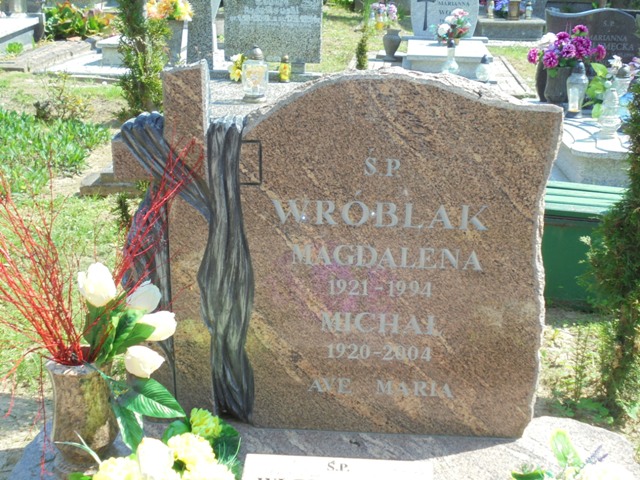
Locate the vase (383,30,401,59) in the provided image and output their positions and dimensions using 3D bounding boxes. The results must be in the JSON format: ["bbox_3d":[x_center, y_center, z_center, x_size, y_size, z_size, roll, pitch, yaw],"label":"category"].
[{"bbox_3d":[0.743,-2.017,8.200,0.185,0.330,0.185,2,21,0],"label":"vase"}]

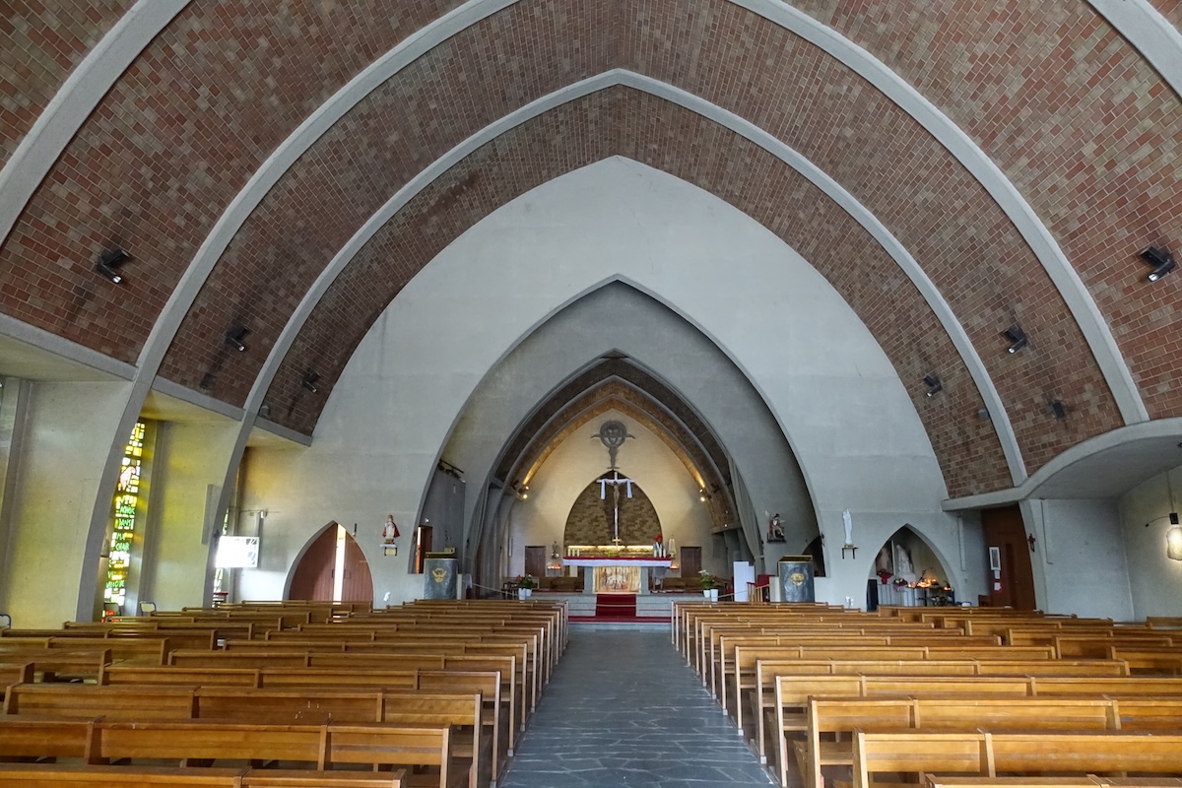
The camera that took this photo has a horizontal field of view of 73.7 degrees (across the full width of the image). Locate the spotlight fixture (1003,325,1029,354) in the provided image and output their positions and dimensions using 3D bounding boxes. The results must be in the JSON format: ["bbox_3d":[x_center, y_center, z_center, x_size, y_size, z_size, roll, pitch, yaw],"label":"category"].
[{"bbox_3d":[7.923,-1.019,14.687,0.360,0.460,0.220,0,-12,1],"label":"spotlight fixture"}]

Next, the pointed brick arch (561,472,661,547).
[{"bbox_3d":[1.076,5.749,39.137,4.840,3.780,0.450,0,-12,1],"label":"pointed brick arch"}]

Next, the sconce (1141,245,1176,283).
[{"bbox_3d":[7.870,-1.809,10.919,0.360,0.460,0.220,0,-12,1],"label":"sconce"}]

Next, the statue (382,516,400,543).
[{"bbox_3d":[-4.986,3.386,19.697,0.430,0.720,0.280,0,-12,1],"label":"statue"}]

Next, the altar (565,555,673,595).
[{"bbox_3d":[0.749,5.220,22.548,3.090,1.000,1.000,0,-12,1],"label":"altar"}]

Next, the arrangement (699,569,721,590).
[{"bbox_3d":[3.231,5.055,21.450,0.620,0.540,0.500,0,-12,1],"label":"arrangement"}]

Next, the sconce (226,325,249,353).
[{"bbox_3d":[-6.856,-1.058,15.254,0.360,0.460,0.220,0,-12,1],"label":"sconce"}]

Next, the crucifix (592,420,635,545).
[{"bbox_3d":[1.095,4.354,38.918,2.120,6.120,0.500,0,-12,1],"label":"crucifix"}]

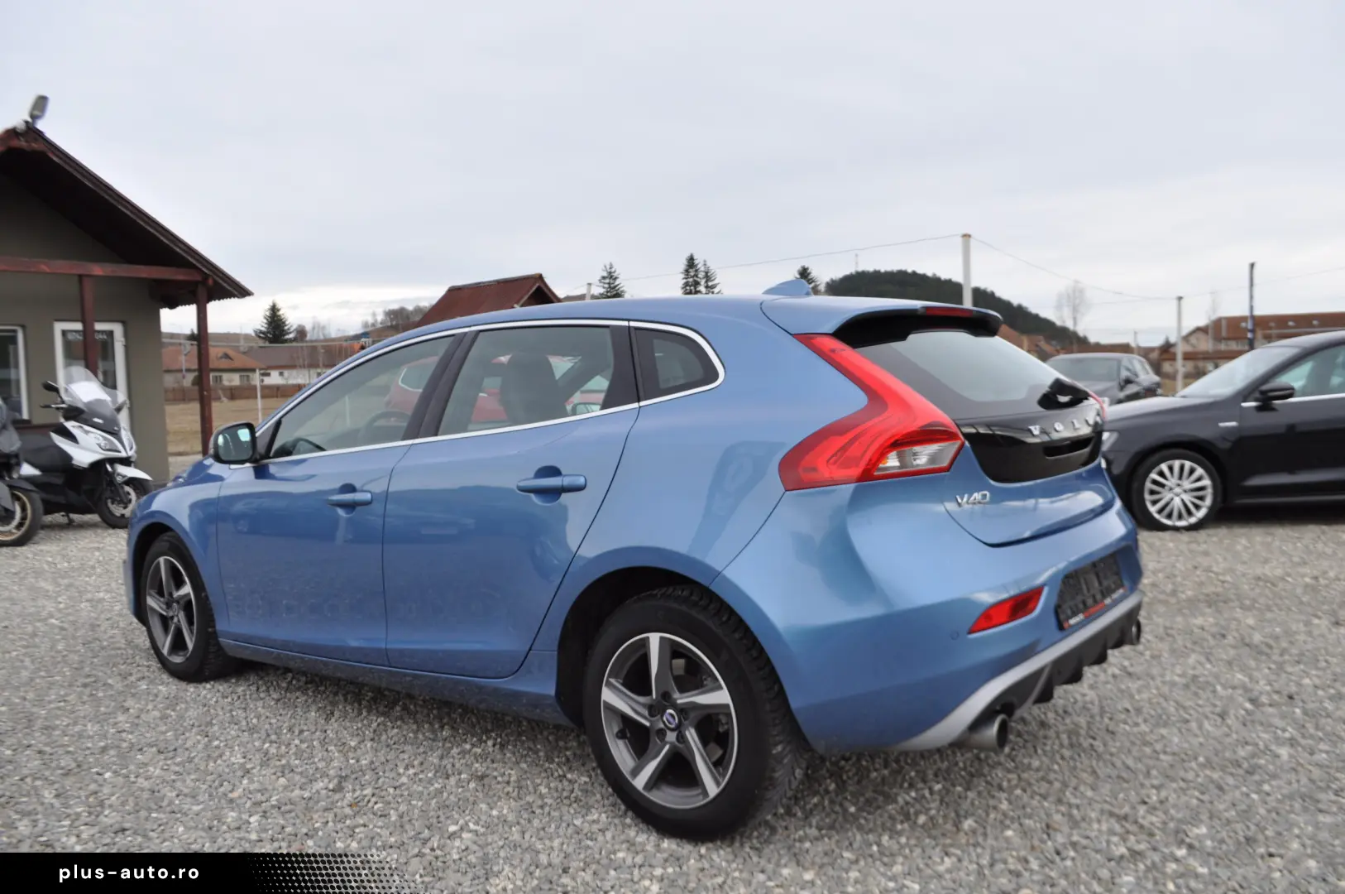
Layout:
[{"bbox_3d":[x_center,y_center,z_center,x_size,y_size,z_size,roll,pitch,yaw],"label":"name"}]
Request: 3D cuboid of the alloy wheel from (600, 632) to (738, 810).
[{"bbox_3d":[0.041,0.673,2.559,0.436,0.436,0.190,0,3,39],"label":"alloy wheel"}]

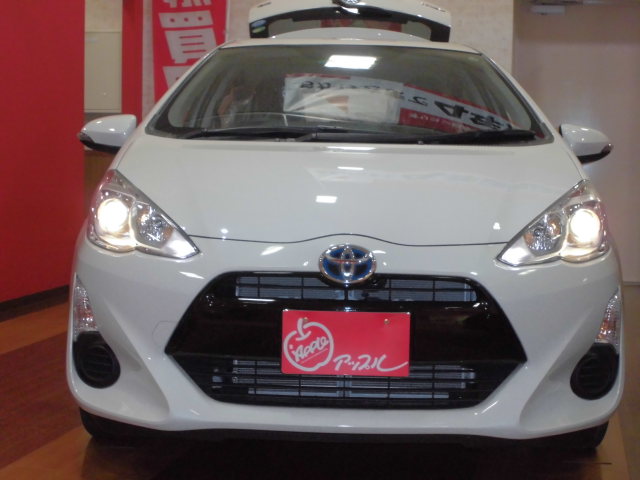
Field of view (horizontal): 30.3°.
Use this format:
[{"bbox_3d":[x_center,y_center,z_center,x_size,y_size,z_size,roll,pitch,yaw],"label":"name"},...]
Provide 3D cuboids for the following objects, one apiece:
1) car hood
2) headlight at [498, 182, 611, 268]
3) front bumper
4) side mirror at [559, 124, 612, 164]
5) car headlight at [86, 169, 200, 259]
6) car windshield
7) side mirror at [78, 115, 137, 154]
[{"bbox_3d":[0.090,-0.175,3.604,1.470,0.300,1.080,1,5,1],"label":"car hood"},{"bbox_3d":[0.663,-0.058,3.380,0.390,0.240,0.540,1,5,1],"label":"headlight"},{"bbox_3d":[0.074,0.243,3.299,1.670,0.530,0.540,1,5,1],"label":"front bumper"},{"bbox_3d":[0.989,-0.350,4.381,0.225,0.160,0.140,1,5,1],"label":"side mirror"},{"bbox_3d":[-0.497,-0.084,3.405,0.390,0.240,0.540,1,5,1],"label":"car headlight"},{"bbox_3d":[0.115,-0.551,4.379,1.450,0.405,0.750,1,5,1],"label":"car windshield"},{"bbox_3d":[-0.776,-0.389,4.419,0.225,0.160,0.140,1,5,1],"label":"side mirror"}]

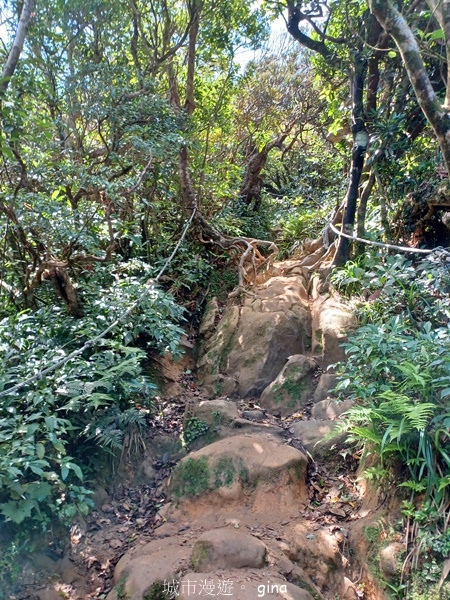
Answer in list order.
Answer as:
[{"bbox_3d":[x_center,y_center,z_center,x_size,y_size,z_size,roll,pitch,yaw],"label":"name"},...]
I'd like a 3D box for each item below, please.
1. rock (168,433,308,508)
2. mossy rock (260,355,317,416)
[{"bbox_3d":[0.100,1.230,3.250,1.020,0.360,0.700,0,0,0],"label":"rock"},{"bbox_3d":[0.620,0.810,4.220,0.540,0.560,0.450,0,0,0],"label":"mossy rock"}]

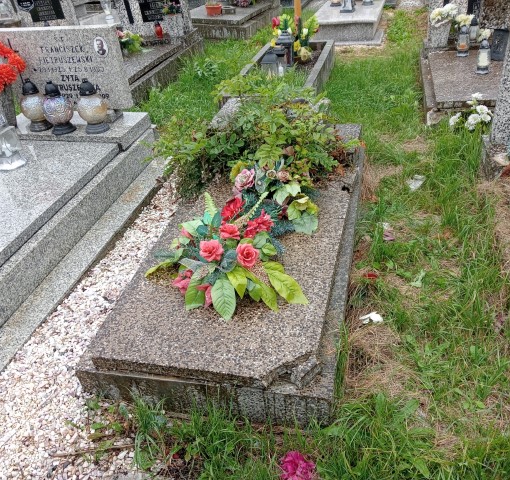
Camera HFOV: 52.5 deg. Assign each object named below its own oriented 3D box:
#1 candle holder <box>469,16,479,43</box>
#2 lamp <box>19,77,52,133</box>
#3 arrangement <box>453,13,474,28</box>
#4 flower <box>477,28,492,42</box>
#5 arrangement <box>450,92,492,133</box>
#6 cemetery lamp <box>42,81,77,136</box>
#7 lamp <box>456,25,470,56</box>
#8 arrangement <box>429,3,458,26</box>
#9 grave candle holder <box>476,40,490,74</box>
[{"bbox_3d":[1.901,-1.817,4.465,0.080,0.208,0.080,4,35,13],"label":"candle holder"},{"bbox_3d":[-1.331,-0.824,3.135,0.178,0.293,0.178,4,34,12],"label":"lamp"},{"bbox_3d":[1.845,-1.936,4.569,0.187,0.138,0.149,4,35,13],"label":"arrangement"},{"bbox_3d":[2.047,-1.829,4.615,0.139,0.119,0.132,4,34,12],"label":"flower"},{"bbox_3d":[1.470,-0.872,3.503,0.285,0.233,0.228,4,35,13],"label":"arrangement"},{"bbox_3d":[-1.170,-0.796,3.073,0.182,0.296,0.182,4,34,12],"label":"cemetery lamp"},{"bbox_3d":[1.763,-1.673,4.351,0.093,0.232,0.093,4,35,13],"label":"lamp"},{"bbox_3d":[1.609,-1.914,4.402,0.234,0.192,0.187,4,35,13],"label":"arrangement"},{"bbox_3d":[1.838,-1.476,4.141,0.103,0.248,0.103,4,34,12],"label":"grave candle holder"}]

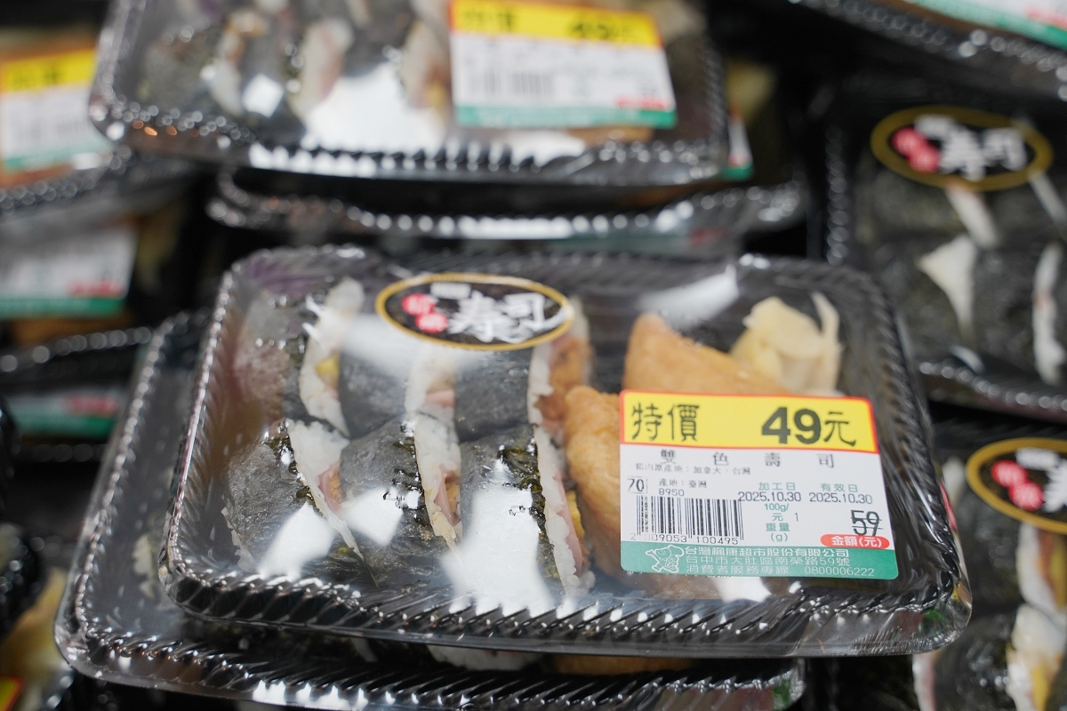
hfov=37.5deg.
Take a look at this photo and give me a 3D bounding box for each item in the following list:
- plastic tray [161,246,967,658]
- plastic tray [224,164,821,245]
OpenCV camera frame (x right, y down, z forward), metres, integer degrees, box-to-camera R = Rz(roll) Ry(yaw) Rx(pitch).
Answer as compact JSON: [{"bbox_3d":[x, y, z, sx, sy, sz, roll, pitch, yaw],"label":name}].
[{"bbox_3d":[0.008,0.027,0.383,0.180,0.039,0.122,1,47,0],"label":"plastic tray"},{"bbox_3d":[-0.009,-0.070,0.508,0.180,0.039,0.122,0,47,-2],"label":"plastic tray"}]

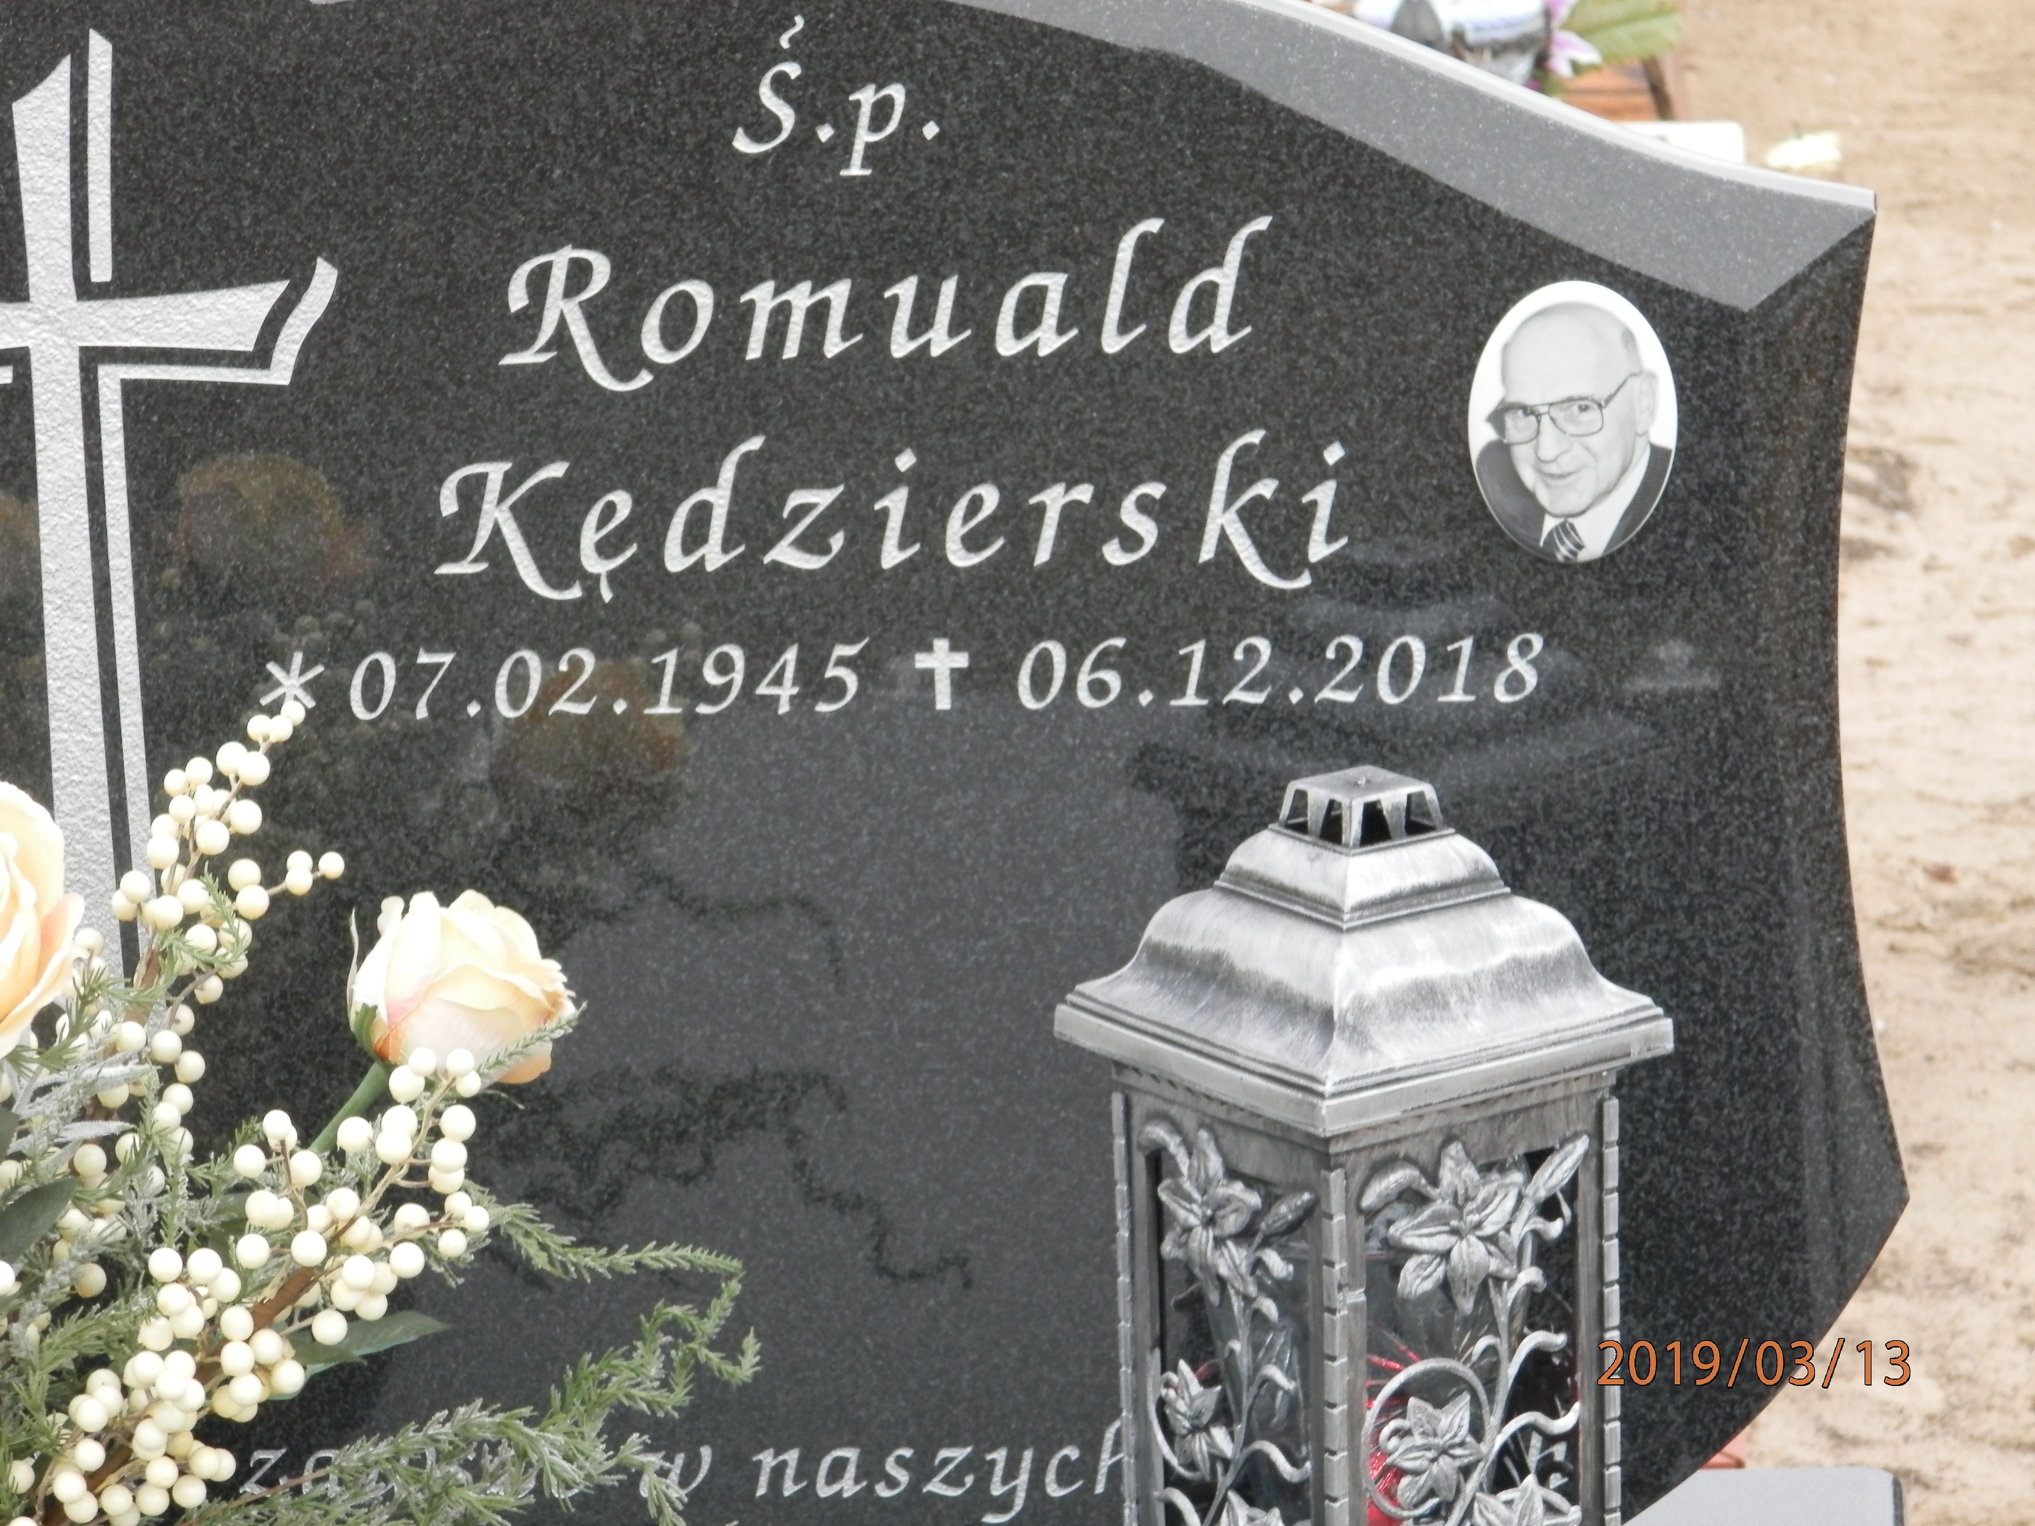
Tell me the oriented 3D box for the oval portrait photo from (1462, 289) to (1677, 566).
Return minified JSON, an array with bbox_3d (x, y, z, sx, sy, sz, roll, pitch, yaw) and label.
[{"bbox_3d":[0.236,-0.145,3.300,0.090,0.120,0.010,-1,11,4],"label":"oval portrait photo"}]

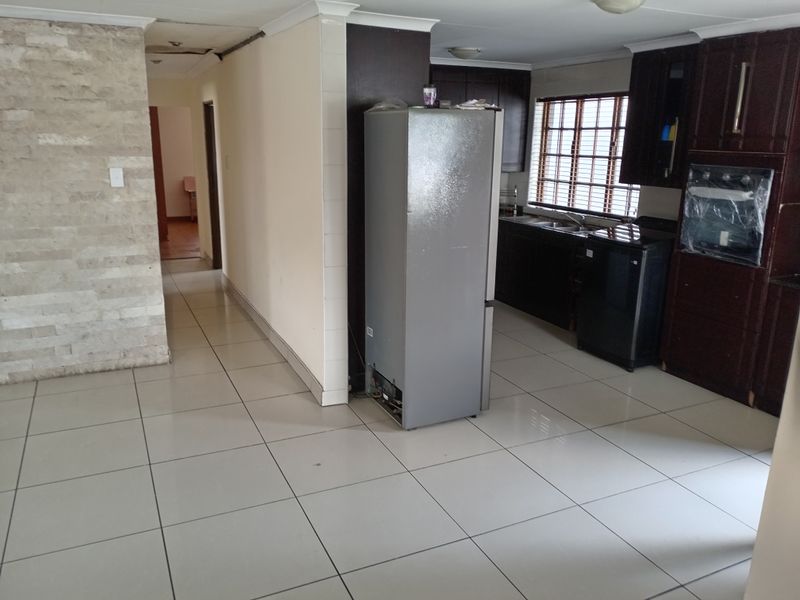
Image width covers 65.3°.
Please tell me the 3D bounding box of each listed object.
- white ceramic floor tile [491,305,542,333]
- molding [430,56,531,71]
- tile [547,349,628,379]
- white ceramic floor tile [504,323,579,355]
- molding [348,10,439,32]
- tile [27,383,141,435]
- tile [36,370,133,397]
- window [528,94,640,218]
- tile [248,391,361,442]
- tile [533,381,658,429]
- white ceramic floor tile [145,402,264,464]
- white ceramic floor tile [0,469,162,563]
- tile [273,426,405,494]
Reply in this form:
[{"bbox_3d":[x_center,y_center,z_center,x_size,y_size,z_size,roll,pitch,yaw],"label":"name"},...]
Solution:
[{"bbox_3d":[1.046,0.210,5.932,0.600,0.010,0.600,-6,16,-25],"label":"white ceramic floor tile"},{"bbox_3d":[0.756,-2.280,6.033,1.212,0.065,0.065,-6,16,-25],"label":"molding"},{"bbox_3d":[1.559,0.490,4.884,0.600,0.010,0.600,-6,16,-25],"label":"tile"},{"bbox_3d":[1.303,0.350,5.408,0.600,0.010,0.600,-6,16,-25],"label":"white ceramic floor tile"},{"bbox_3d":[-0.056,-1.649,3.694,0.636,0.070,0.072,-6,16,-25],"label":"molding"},{"bbox_3d":[-1.953,0.672,3.899,0.600,0.010,0.600,-6,16,-25],"label":"tile"},{"bbox_3d":[-2.147,0.566,4.292,0.600,0.010,0.300,-6,16,-25],"label":"tile"},{"bbox_3d":[1.743,-1.382,5.962,0.100,1.120,1.550,-6,16,-25],"label":"window"},{"bbox_3d":[-0.605,0.706,3.870,0.597,0.012,0.597,-6,16,-25],"label":"tile"},{"bbox_3d":[1.274,0.684,4.109,0.600,0.010,0.600,-6,16,-25],"label":"tile"},{"bbox_3d":[-1.154,0.758,3.629,0.600,0.010,0.600,-6,16,-25],"label":"white ceramic floor tile"},{"bbox_3d":[-1.437,0.953,2.853,0.600,0.010,0.600,-6,16,-25],"label":"white ceramic floor tile"},{"bbox_3d":[-0.349,0.847,3.351,0.597,0.012,0.597,-6,16,-25],"label":"tile"}]

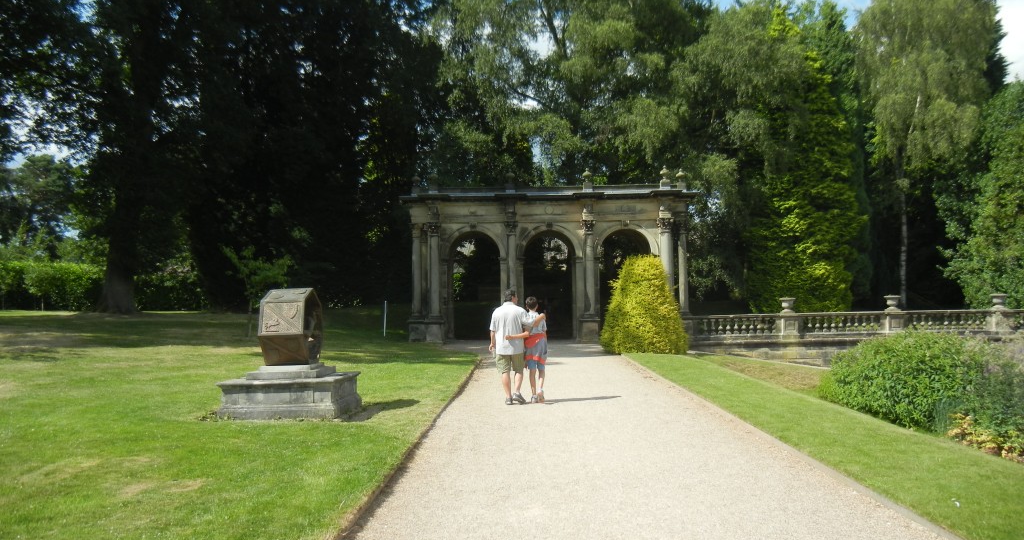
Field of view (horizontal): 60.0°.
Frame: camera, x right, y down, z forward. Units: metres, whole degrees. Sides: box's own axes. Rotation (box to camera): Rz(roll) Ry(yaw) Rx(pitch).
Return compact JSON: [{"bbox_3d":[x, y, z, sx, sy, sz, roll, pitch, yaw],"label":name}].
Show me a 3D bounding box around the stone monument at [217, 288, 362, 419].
[{"bbox_3d":[-3.087,1.129,12.468,1.580,1.770,1.580,-1,-2,3],"label":"stone monument"}]

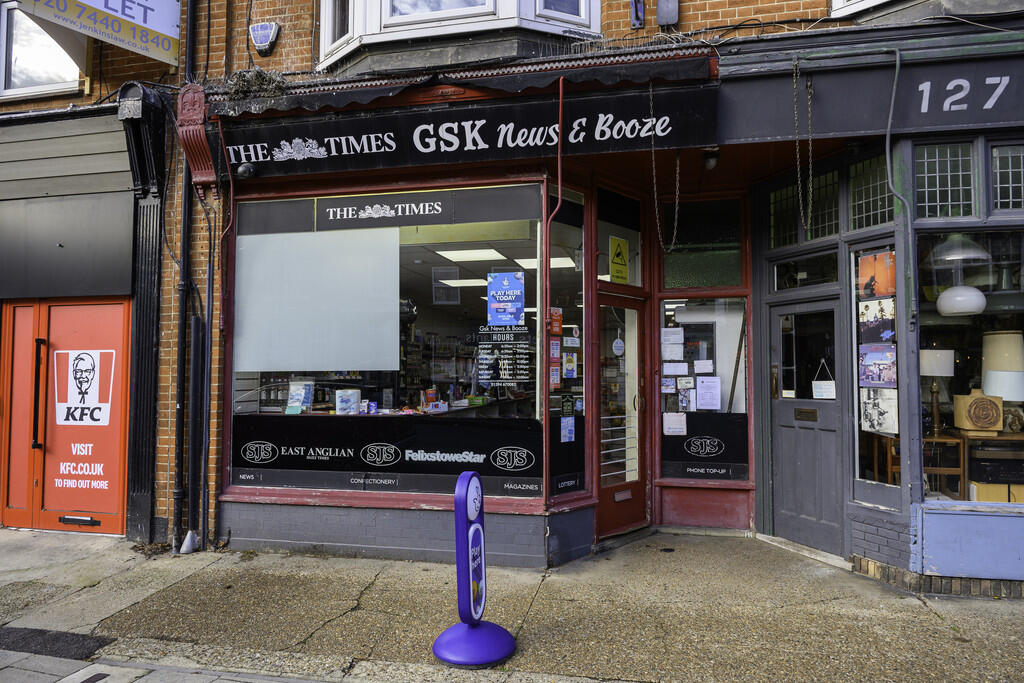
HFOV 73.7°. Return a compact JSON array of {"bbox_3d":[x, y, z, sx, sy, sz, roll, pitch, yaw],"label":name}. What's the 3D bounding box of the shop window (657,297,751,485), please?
[{"bbox_3d":[1.721,0.424,6.133,0.762,1.636,0.070,0,-3,9],"label":"shop window"}]

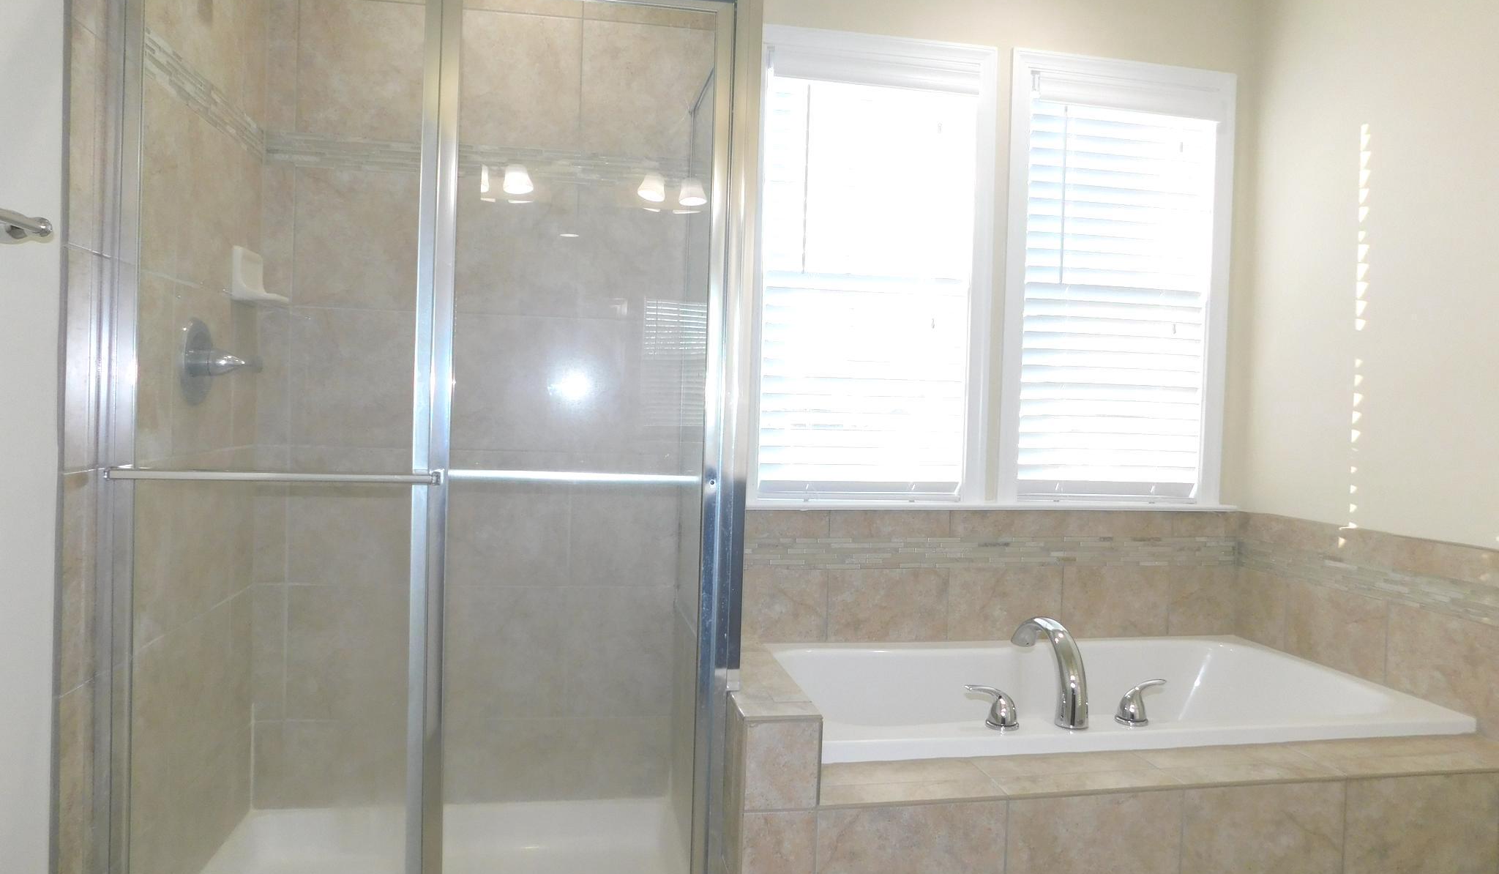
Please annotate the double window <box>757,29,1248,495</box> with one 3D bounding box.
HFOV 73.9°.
[{"bbox_3d":[0.680,-0.430,2.756,1.403,1.251,0.100,1,1,-10],"label":"double window"}]

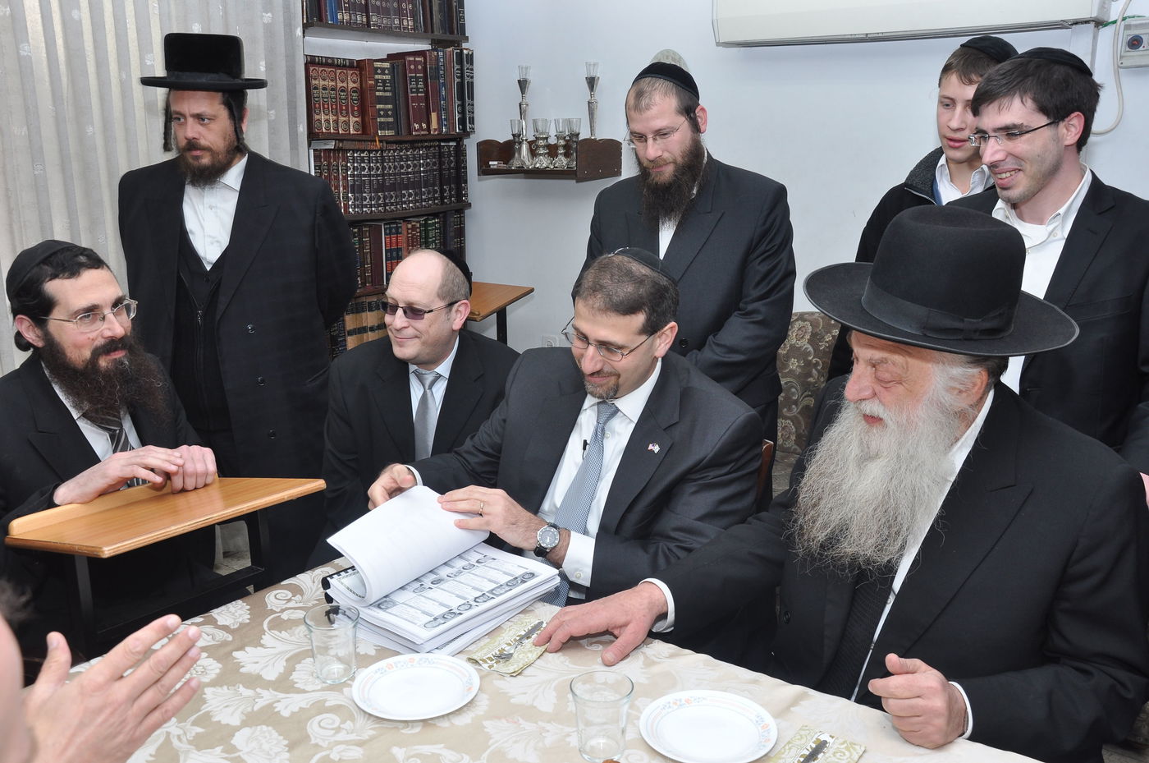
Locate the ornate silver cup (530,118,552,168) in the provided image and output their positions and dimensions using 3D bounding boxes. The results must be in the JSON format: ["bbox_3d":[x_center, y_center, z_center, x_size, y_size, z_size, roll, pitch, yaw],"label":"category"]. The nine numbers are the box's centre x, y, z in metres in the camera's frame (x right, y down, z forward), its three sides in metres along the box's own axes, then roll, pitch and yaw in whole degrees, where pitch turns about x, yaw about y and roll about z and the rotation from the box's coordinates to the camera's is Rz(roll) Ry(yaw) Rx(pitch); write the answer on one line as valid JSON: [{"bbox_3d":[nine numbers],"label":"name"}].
[{"bbox_3d":[-0.135,-0.981,4.080,0.085,0.210,0.085,0,13,0],"label":"ornate silver cup"}]

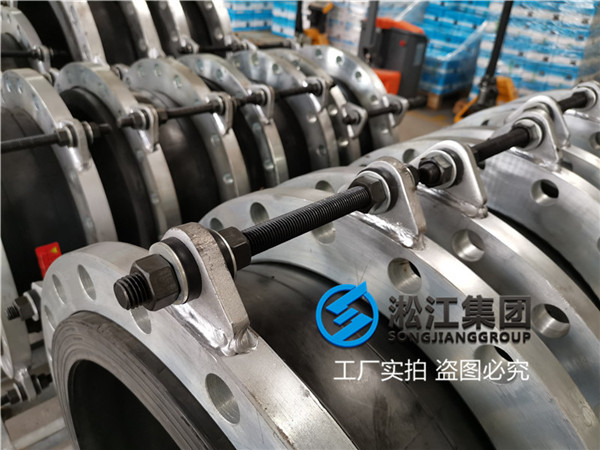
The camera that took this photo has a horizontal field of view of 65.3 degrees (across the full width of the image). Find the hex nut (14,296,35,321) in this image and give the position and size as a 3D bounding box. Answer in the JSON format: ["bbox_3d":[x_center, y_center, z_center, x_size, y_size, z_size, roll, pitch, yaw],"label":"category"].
[{"bbox_3d":[-0.380,0.115,0.643,0.015,0.029,0.033,-23,-11,-40],"label":"hex nut"}]

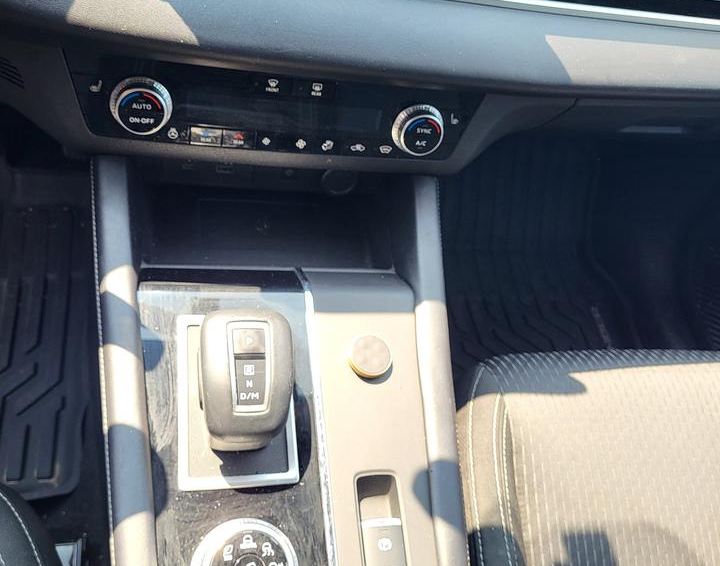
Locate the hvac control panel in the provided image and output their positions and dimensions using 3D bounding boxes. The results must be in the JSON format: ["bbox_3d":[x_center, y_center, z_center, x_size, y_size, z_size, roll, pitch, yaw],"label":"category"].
[{"bbox_3d":[-0.056,-0.135,0.568,0.325,0.074,0.036,1,29,-17],"label":"hvac control panel"}]

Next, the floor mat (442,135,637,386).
[{"bbox_3d":[0.211,-0.007,1.049,0.480,0.120,0.660,1,67,-17],"label":"floor mat"}]

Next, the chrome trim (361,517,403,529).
[{"bbox_3d":[0.015,0.176,0.525,0.030,0.006,0.008,1,65,-17],"label":"chrome trim"}]

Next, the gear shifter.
[{"bbox_3d":[-0.081,0.069,0.500,0.061,0.075,0.092,1,65,-17],"label":"gear shifter"}]

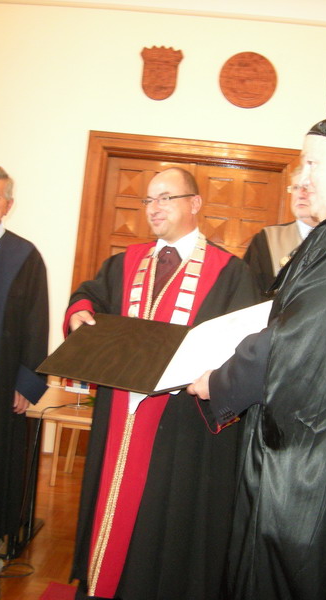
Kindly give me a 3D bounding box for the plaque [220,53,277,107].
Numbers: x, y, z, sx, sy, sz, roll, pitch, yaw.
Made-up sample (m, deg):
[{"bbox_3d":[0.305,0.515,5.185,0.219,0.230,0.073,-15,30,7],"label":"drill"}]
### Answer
[{"bbox_3d":[0.691,-1.776,5.214,0.465,0.465,0.030,6,-3,3],"label":"plaque"}]

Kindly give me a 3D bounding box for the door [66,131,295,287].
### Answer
[{"bbox_3d":[0.134,0.027,5.202,1.730,2.643,0.140,6,-3,3],"label":"door"}]

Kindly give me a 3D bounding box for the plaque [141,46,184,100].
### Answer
[{"bbox_3d":[-0.019,-1.843,5.250,0.342,0.445,0.030,6,-3,3],"label":"plaque"}]

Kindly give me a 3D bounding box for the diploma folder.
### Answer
[{"bbox_3d":[0.011,0.112,1.564,0.498,0.076,0.372,-4,20,17],"label":"diploma folder"}]

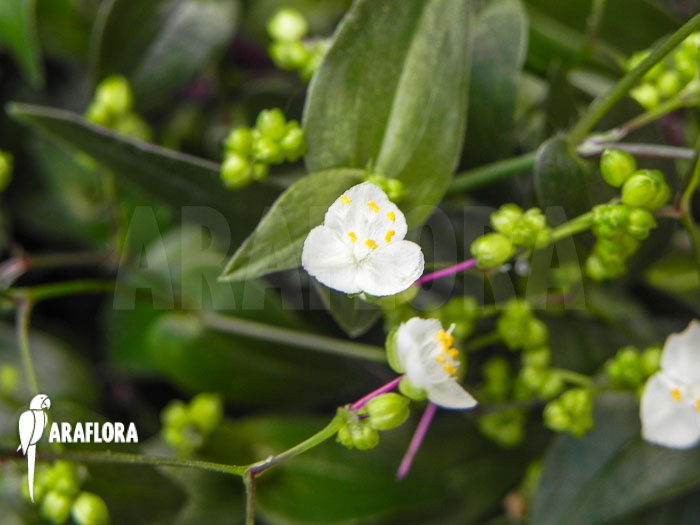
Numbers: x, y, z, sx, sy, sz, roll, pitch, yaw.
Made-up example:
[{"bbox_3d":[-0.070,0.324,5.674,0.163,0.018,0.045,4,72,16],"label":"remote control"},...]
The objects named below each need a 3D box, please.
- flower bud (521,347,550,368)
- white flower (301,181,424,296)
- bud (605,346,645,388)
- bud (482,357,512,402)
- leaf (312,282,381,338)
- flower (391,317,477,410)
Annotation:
[{"bbox_3d":[0.028,0.014,0.290,0.004,0.003,0.004,0,26,0],"label":"flower bud"},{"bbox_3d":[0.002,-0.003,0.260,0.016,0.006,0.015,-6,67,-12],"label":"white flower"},{"bbox_3d":[0.041,0.016,0.285,0.006,0.006,0.005,0,26,0],"label":"bud"},{"bbox_3d":[0.023,0.018,0.295,0.004,0.007,0.004,0,26,0],"label":"bud"},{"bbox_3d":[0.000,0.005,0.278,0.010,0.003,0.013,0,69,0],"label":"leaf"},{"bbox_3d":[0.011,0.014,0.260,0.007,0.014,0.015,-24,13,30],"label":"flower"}]

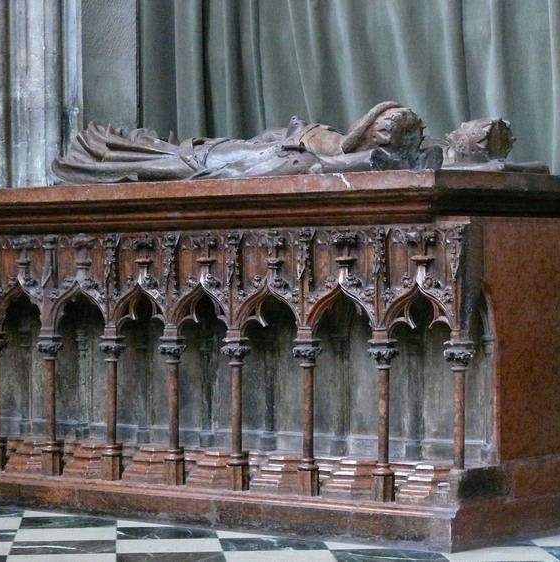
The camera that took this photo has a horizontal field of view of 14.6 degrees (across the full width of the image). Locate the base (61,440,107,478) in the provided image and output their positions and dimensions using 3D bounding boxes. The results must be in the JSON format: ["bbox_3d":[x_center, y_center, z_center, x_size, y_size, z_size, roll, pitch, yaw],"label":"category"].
[{"bbox_3d":[-0.931,0.852,10.438,0.256,0.172,0.132,0,1,40],"label":"base"}]

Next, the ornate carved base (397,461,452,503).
[{"bbox_3d":[0.601,0.848,9.152,0.256,0.172,0.132,0,1,40],"label":"ornate carved base"}]

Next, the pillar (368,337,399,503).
[{"bbox_3d":[0.409,0.546,8.638,0.111,0.633,0.111,0,0,0],"label":"pillar"}]

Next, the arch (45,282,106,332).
[{"bbox_3d":[-0.960,0.126,10.427,0.352,0.239,0.092,0,1,40],"label":"arch"}]

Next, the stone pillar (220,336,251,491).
[{"bbox_3d":[-0.175,0.542,8.950,0.102,0.630,0.102,0,0,41],"label":"stone pillar"}]

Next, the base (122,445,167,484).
[{"bbox_3d":[-0.567,0.783,9.321,0.288,0.152,0.148,0,0,41],"label":"base"}]

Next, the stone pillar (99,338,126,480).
[{"bbox_3d":[-0.731,0.547,9.581,0.111,0.633,0.111,0,0,0],"label":"stone pillar"}]

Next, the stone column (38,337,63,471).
[{"bbox_3d":[-1.026,0.551,9.825,0.111,0.627,0.111,0,0,0],"label":"stone column"}]

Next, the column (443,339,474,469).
[{"bbox_3d":[0.689,0.480,8.405,0.111,0.498,0.111,0,0,0],"label":"column"}]

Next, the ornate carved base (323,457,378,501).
[{"bbox_3d":[0.278,0.782,8.595,0.288,0.152,0.148,0,0,41],"label":"ornate carved base"}]

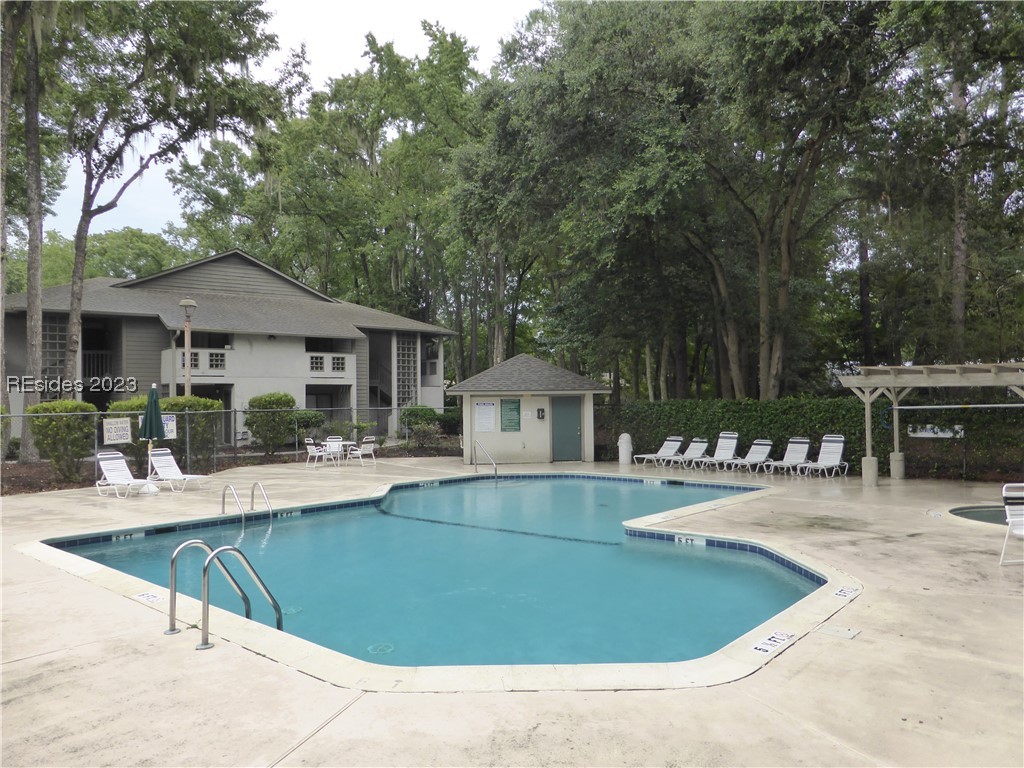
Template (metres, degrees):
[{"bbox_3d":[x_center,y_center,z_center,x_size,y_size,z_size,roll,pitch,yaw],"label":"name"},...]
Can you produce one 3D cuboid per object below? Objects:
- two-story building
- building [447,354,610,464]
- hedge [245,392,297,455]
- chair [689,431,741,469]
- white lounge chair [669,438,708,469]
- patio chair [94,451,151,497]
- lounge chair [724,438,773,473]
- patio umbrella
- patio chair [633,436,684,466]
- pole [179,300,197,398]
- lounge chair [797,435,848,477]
[{"bbox_3d":[-13.430,-1.724,33.230,19.800,8.300,12.000,0,0,-44],"label":"two-story building"},{"bbox_3d":[0.310,0.705,24.950,5.000,3.430,4.900,0,0,-5],"label":"building"},{"bbox_3d":[-8.262,1.351,25.300,1.780,2.100,1.750,0,0,0],"label":"hedge"},{"bbox_3d":[5.822,1.905,20.833,1.400,0.993,0.677,0,0,-41],"label":"chair"},{"bbox_3d":[5.083,1.994,21.372,1.559,0.818,0.677,0,0,-40],"label":"white lounge chair"},{"bbox_3d":[-8.309,1.956,15.961,1.503,0.871,0.677,0,0,33],"label":"patio chair"},{"bbox_3d":[6.578,1.995,20.335,1.566,0.811,0.677,0,0,-41],"label":"lounge chair"},{"bbox_3d":[-7.886,1.167,16.200,0.560,2.330,0.560,2,0,0],"label":"patio umbrella"},{"bbox_3d":[4.393,1.991,21.835,1.551,0.826,0.677,0,0,-40],"label":"patio chair"},{"bbox_3d":[-10.077,-0.144,23.000,0.520,5.100,0.520,0,0,0],"label":"pole"},{"bbox_3d":[8.178,1.888,19.375,1.400,1.021,0.677,0,0,-40],"label":"lounge chair"}]

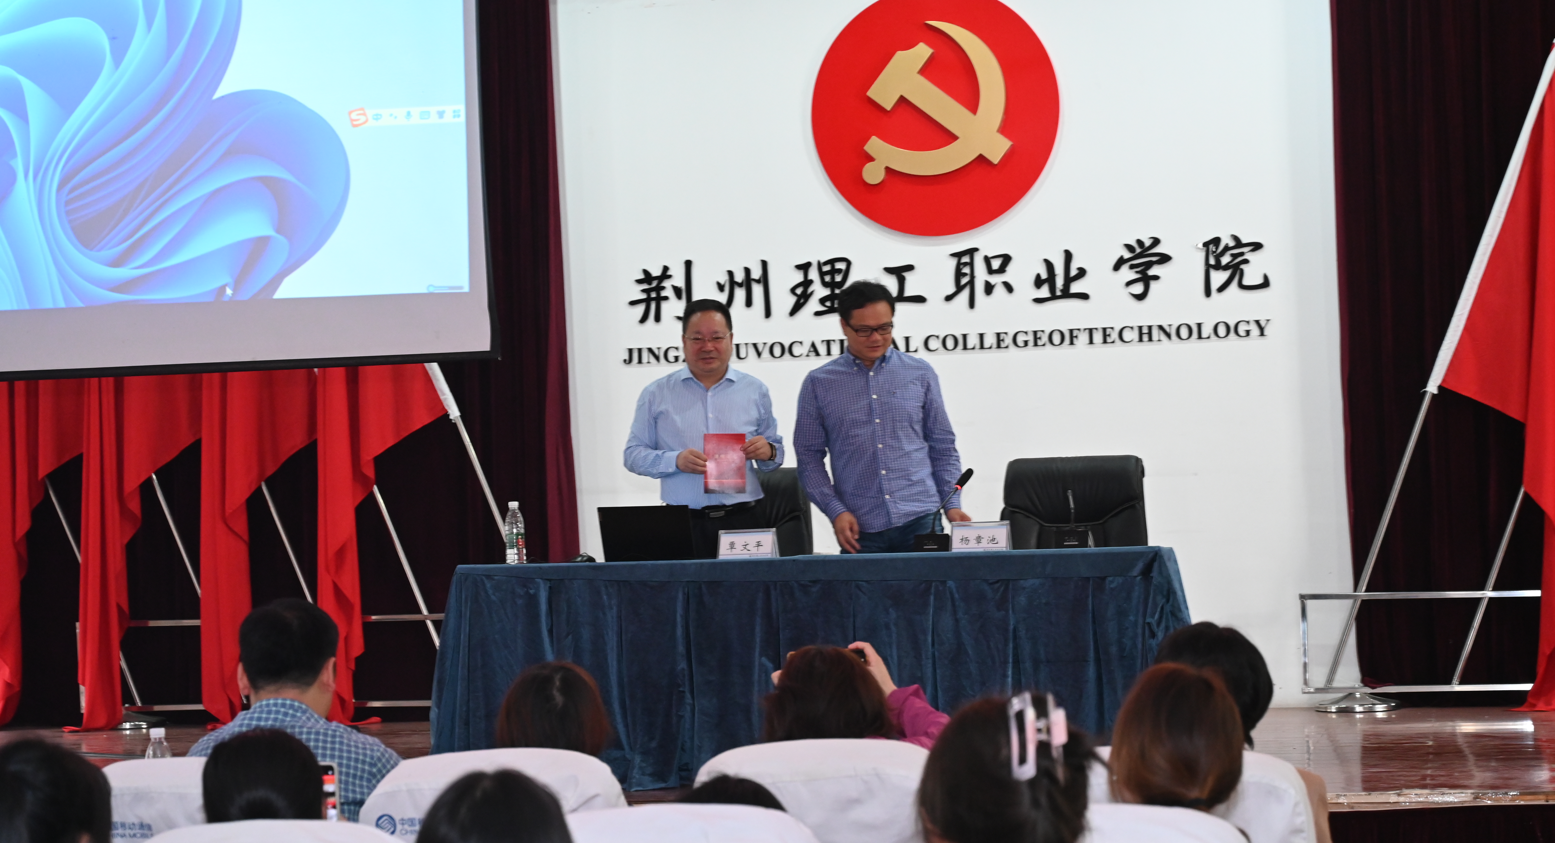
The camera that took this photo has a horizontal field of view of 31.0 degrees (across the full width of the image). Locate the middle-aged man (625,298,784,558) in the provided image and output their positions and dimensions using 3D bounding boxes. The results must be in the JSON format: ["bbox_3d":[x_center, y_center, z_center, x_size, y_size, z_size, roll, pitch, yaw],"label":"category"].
[{"bbox_3d":[-0.261,0.416,10.253,0.560,1.720,0.380,-2,-3,-1],"label":"middle-aged man"}]

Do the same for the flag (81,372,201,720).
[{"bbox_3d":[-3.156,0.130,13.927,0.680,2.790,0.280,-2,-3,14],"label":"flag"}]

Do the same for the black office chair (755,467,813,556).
[{"bbox_3d":[-0.117,0.720,10.439,0.640,1.120,0.680,-3,-3,20],"label":"black office chair"}]

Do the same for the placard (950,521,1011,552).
[{"bbox_3d":[0.685,0.392,9.459,0.200,0.100,0.070,-2,-3,14],"label":"placard"}]

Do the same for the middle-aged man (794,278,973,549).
[{"bbox_3d":[0.377,0.371,10.124,0.600,1.760,0.380,-2,-3,-1],"label":"middle-aged man"}]

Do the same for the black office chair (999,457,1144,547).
[{"bbox_3d":[1.087,0.674,10.189,0.640,1.120,0.680,-2,-3,14],"label":"black office chair"}]

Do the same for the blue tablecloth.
[{"bbox_3d":[0.122,0.853,9.660,2.530,0.770,0.600,-2,-3,14],"label":"blue tablecloth"}]

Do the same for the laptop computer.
[{"bbox_3d":[-0.431,0.392,9.811,0.320,0.200,0.270,-2,-3,14],"label":"laptop computer"}]

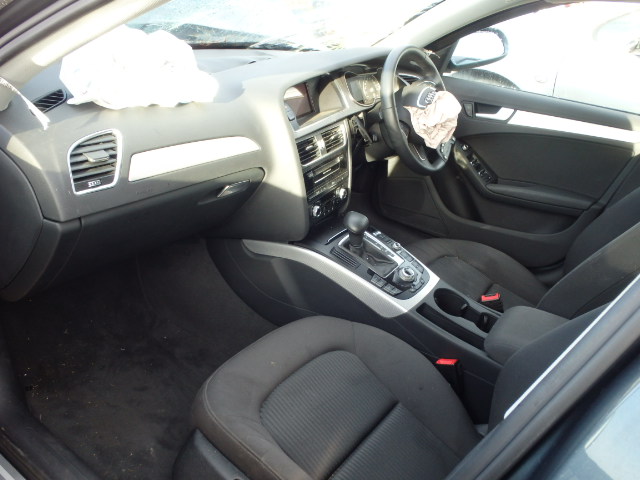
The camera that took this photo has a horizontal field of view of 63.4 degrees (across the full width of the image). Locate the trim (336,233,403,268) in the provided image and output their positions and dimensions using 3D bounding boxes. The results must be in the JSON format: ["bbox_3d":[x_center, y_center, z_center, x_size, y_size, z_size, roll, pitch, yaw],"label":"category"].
[{"bbox_3d":[0.126,0.033,1.233,0.140,0.020,0.105,37,38,21],"label":"trim"}]

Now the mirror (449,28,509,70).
[{"bbox_3d":[0.540,-0.680,1.842,0.215,0.140,0.110,-8,31,-26],"label":"mirror"}]

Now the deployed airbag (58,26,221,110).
[{"bbox_3d":[-0.338,-0.340,0.979,0.180,0.125,0.335,24,32,30],"label":"deployed airbag"}]

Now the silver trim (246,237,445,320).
[{"bbox_3d":[0.055,0.029,1.259,0.445,0.090,0.235,24,32,30],"label":"silver trim"}]

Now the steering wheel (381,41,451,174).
[{"bbox_3d":[0.272,-0.355,1.443,0.090,0.375,0.375,-5,15,40],"label":"steering wheel"}]

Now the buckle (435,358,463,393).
[{"bbox_3d":[0.260,0.274,1.046,0.045,0.075,0.028,-6,15,27],"label":"buckle"}]

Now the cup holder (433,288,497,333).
[{"bbox_3d":[0.316,0.178,1.166,0.155,0.060,0.085,29,35,26],"label":"cup holder"}]

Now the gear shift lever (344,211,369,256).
[{"bbox_3d":[0.085,-0.017,1.245,0.055,0.110,0.046,24,32,30],"label":"gear shift lever"}]

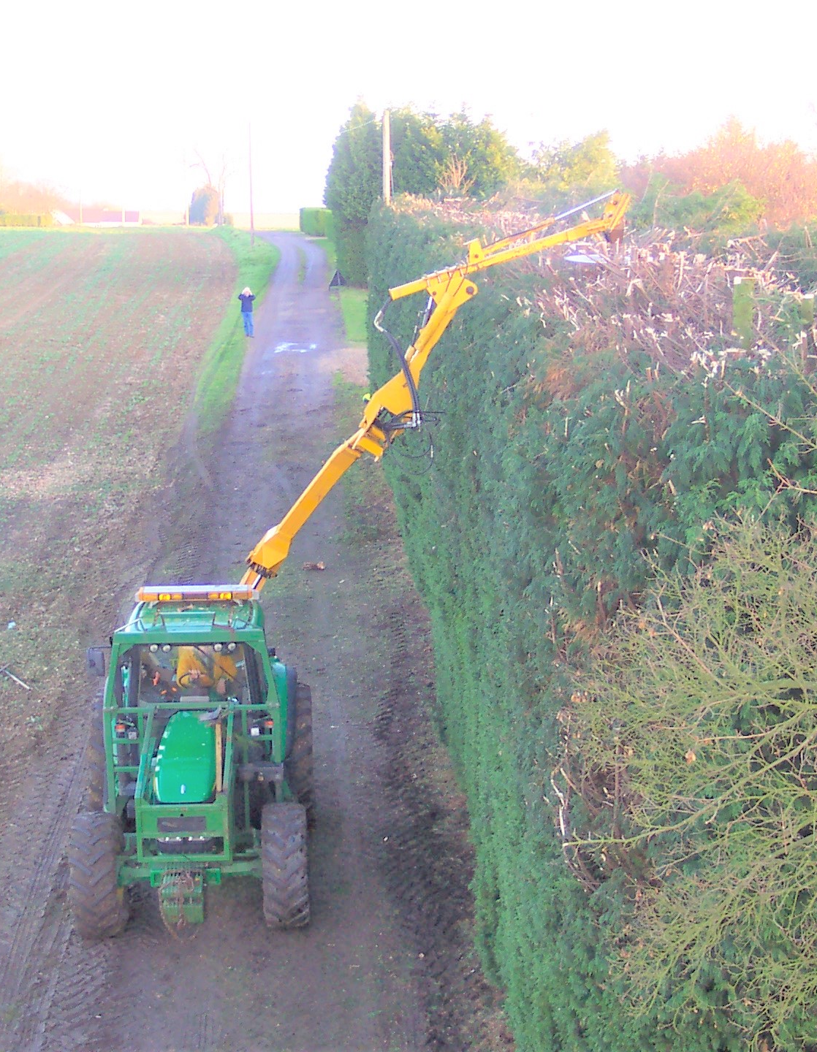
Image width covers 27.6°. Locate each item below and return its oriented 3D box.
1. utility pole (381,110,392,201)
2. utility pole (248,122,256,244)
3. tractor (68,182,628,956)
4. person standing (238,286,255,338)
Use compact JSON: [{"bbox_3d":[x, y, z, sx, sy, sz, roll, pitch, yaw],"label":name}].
[{"bbox_3d":[-0.693,-10.138,56.754,0.220,7.900,0.220,0,11,0],"label":"utility pole"},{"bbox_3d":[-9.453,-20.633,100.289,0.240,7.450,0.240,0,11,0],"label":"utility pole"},{"bbox_3d":[-0.369,0.123,18.542,6.600,7.300,6.300,-1,11,-4],"label":"tractor"},{"bbox_3d":[-5.584,-7.425,57.834,0.600,1.740,0.420,-1,11,-5],"label":"person standing"}]

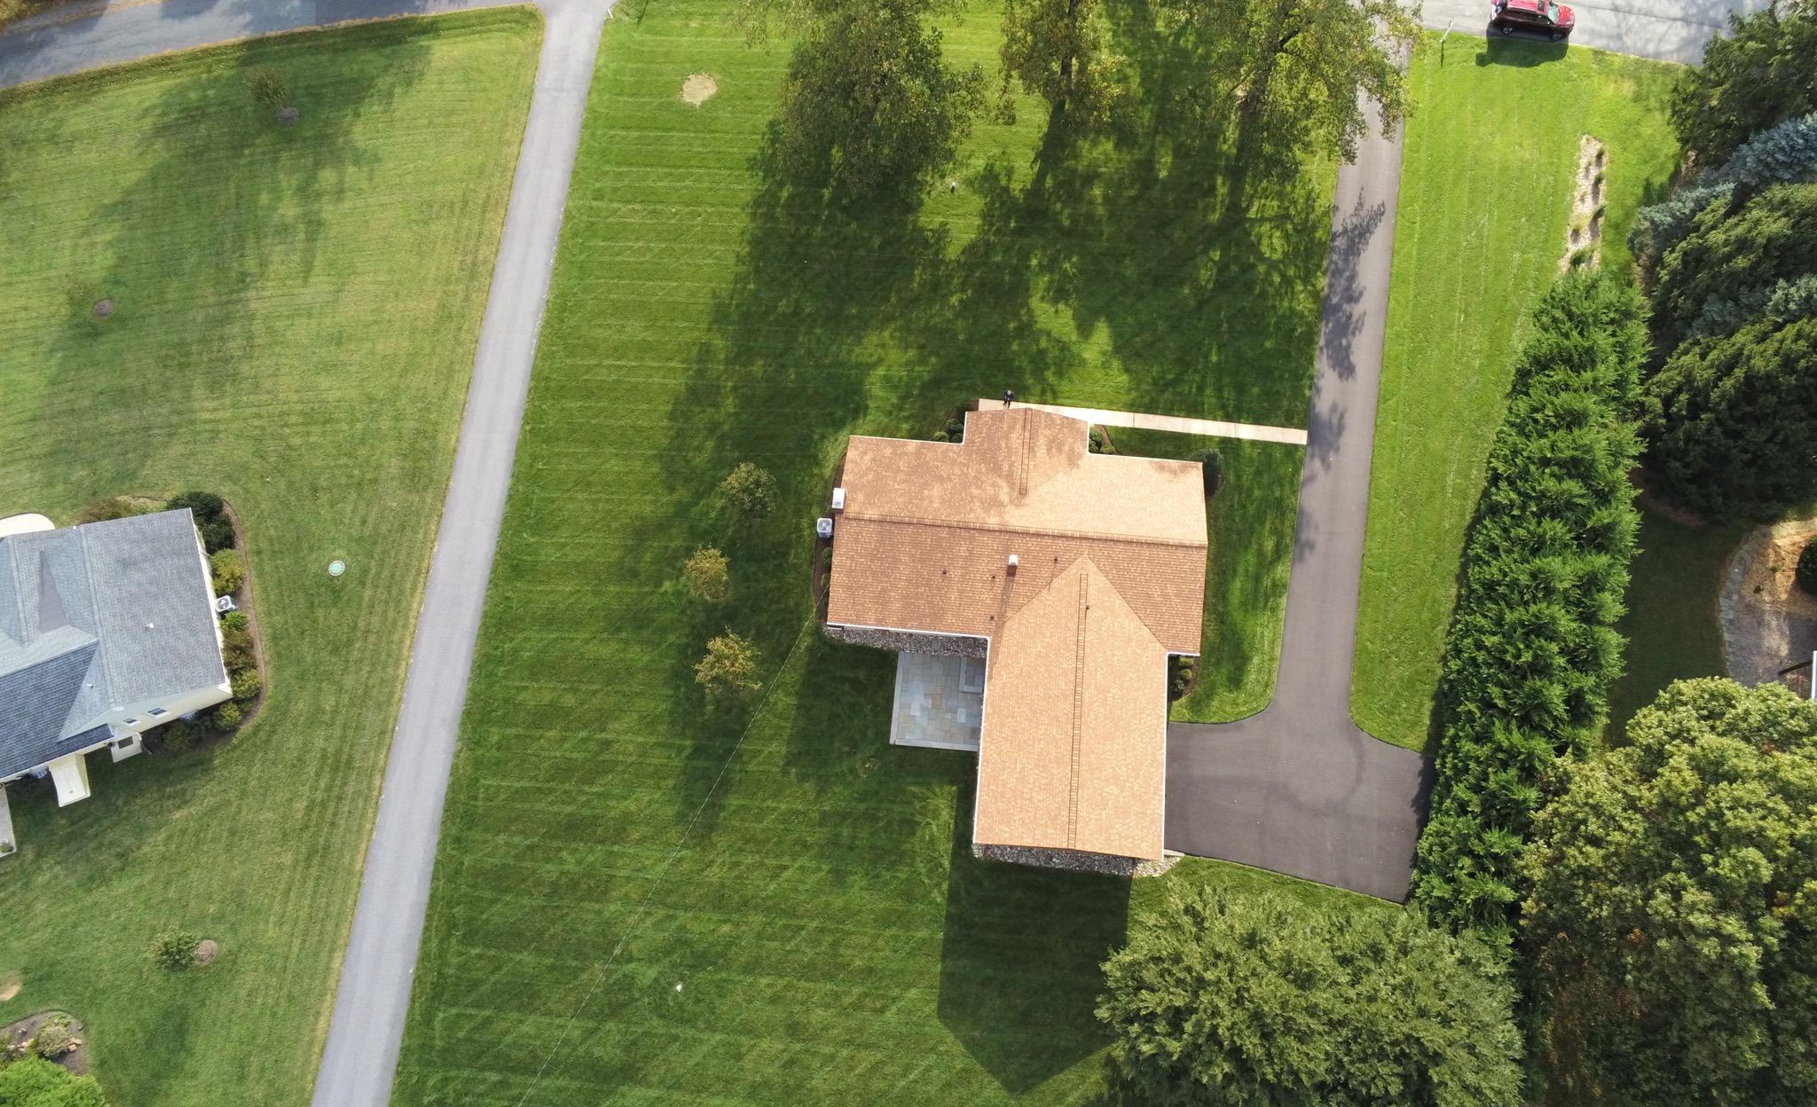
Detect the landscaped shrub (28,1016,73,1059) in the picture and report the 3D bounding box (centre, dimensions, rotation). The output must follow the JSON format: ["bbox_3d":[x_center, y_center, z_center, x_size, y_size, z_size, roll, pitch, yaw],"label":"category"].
[{"bbox_3d":[-40.505,22.829,57.128,2.000,0.900,2.000,0,71,1],"label":"landscaped shrub"}]

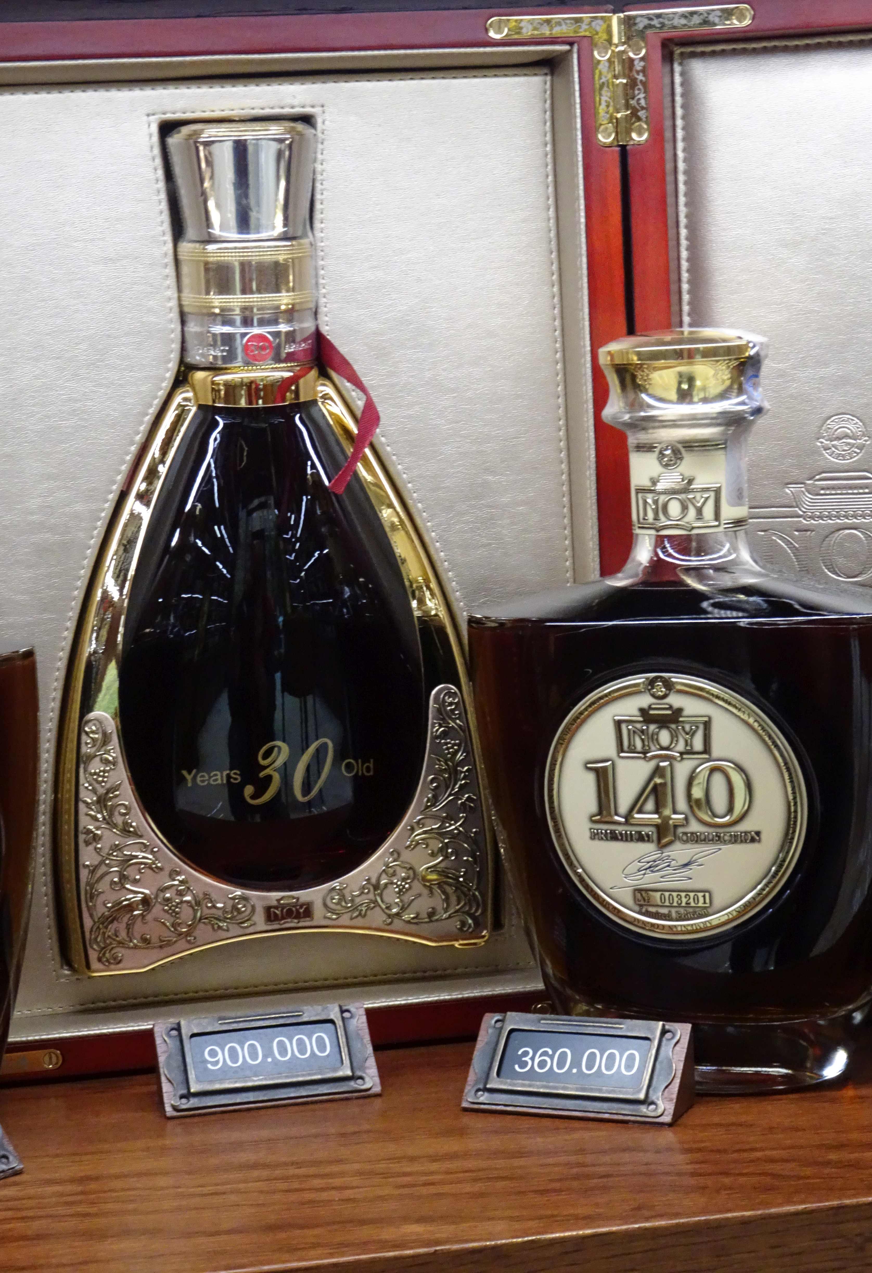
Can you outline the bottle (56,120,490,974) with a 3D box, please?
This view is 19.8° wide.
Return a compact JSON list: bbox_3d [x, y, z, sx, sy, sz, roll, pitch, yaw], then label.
[{"bbox_3d":[-0.065,-0.035,0.905,0.154,0.298,0.068,-4,7,-11],"label":"bottle"}]

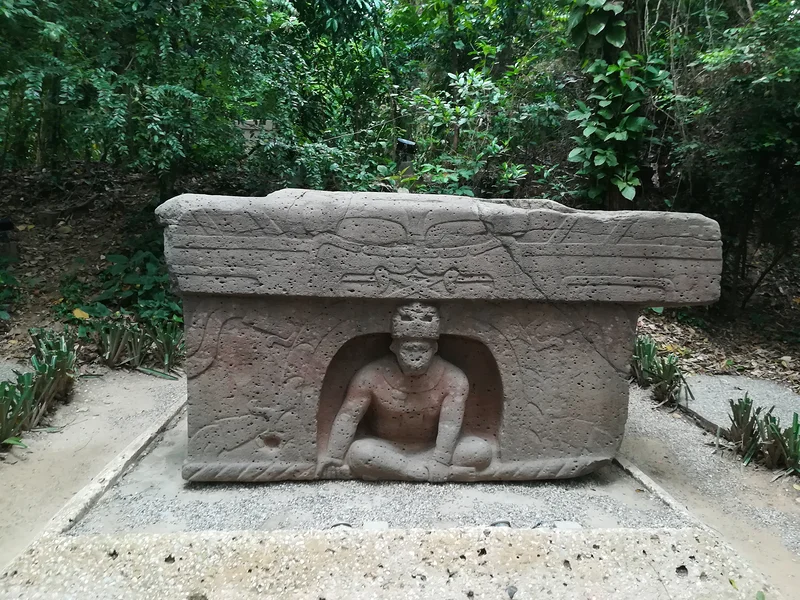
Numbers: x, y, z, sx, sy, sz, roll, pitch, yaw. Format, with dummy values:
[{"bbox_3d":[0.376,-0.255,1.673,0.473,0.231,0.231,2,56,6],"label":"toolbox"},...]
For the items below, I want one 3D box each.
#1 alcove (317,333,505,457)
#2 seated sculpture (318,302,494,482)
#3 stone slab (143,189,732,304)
[{"bbox_3d":[0.047,0.574,3.752,1.107,0.802,0.450,1,5,-6],"label":"alcove"},{"bbox_3d":[0.036,0.513,3.700,1.036,1.042,0.520,1,5,-6],"label":"seated sculpture"},{"bbox_3d":[0.212,-0.368,4.191,3.190,0.595,1.700,1,5,-6],"label":"stone slab"}]

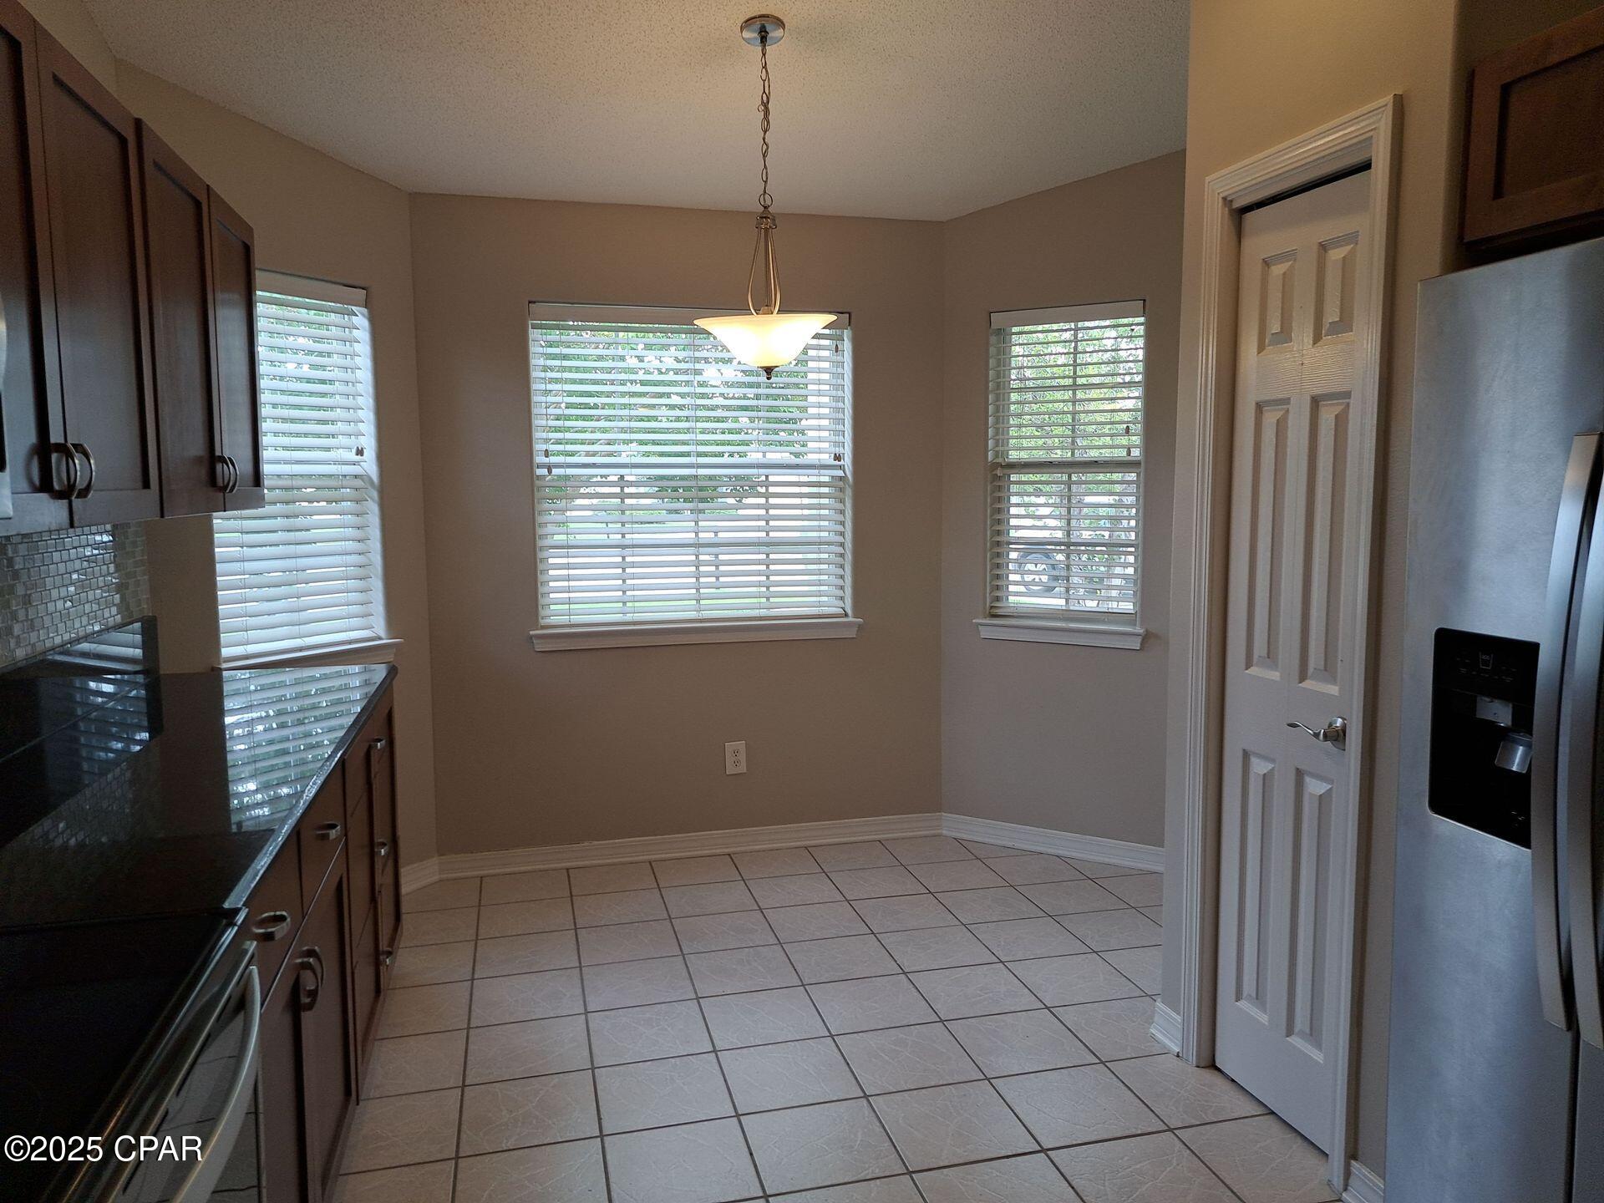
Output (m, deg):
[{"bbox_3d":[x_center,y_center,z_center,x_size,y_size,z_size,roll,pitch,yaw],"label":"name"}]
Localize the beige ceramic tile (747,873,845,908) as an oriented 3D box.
[{"bbox_3d":[-0.025,1.035,3.964,0.300,0.010,0.300,-2,6,-14],"label":"beige ceramic tile"}]

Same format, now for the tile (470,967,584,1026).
[{"bbox_3d":[-0.773,1.117,3.139,0.303,0.010,0.297,-2,6,-14],"label":"tile"}]

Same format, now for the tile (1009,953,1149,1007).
[{"bbox_3d":[0.793,1.106,3.249,0.302,0.010,0.298,-2,6,-14],"label":"tile"}]

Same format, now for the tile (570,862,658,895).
[{"bbox_3d":[-0.693,1.019,4.076,0.302,0.010,0.299,-2,6,-14],"label":"tile"}]

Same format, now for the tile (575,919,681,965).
[{"bbox_3d":[-0.548,1.078,3.500,0.303,0.010,0.297,-2,6,-14],"label":"tile"}]

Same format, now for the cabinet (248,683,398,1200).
[{"bbox_3d":[-1.286,0.758,2.358,0.610,0.876,1.980,-2,6,-14],"label":"cabinet"}]

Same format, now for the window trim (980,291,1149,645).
[{"bbox_3d":[0.988,-0.509,4.176,0.578,1.165,0.060,3,7,31],"label":"window trim"}]

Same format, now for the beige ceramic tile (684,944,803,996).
[{"bbox_3d":[-0.180,1.109,3.322,0.302,0.010,0.298,-2,6,-14],"label":"beige ceramic tile"}]

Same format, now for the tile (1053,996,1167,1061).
[{"bbox_3d":[0.861,1.127,2.936,0.303,0.010,0.297,-2,6,-14],"label":"tile"}]

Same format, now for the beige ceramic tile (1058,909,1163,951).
[{"bbox_3d":[1.013,1.061,3.588,0.302,0.010,0.299,-2,6,-14],"label":"beige ceramic tile"}]

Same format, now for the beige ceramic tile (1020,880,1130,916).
[{"bbox_3d":[0.947,1.039,3.911,0.302,0.010,0.298,-2,6,-14],"label":"beige ceramic tile"}]

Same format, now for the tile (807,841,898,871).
[{"bbox_3d":[0.201,0.997,4.330,0.300,0.010,0.300,-2,6,-14],"label":"tile"}]

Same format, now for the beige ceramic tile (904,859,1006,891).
[{"bbox_3d":[0.571,1.009,4.084,0.303,0.010,0.297,-2,6,-14],"label":"beige ceramic tile"}]

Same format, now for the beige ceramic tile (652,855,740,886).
[{"bbox_3d":[-0.396,1.009,4.151,0.302,0.010,0.299,-2,6,-14],"label":"beige ceramic tile"}]

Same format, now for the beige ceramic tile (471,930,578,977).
[{"bbox_3d":[-0.851,1.093,3.444,0.302,0.010,0.302,-2,6,-14],"label":"beige ceramic tile"}]

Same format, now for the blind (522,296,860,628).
[{"bbox_3d":[-0.399,-0.499,4.206,1.195,1.180,0.100,-2,6,-14],"label":"blind"}]

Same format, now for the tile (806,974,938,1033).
[{"bbox_3d":[0.194,1.127,3.102,0.302,0.010,0.298,-2,6,-14],"label":"tile"}]

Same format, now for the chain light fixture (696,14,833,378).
[{"bbox_3d":[-0.079,-0.885,2.482,0.328,0.766,0.328,-2,6,-14],"label":"chain light fixture"}]

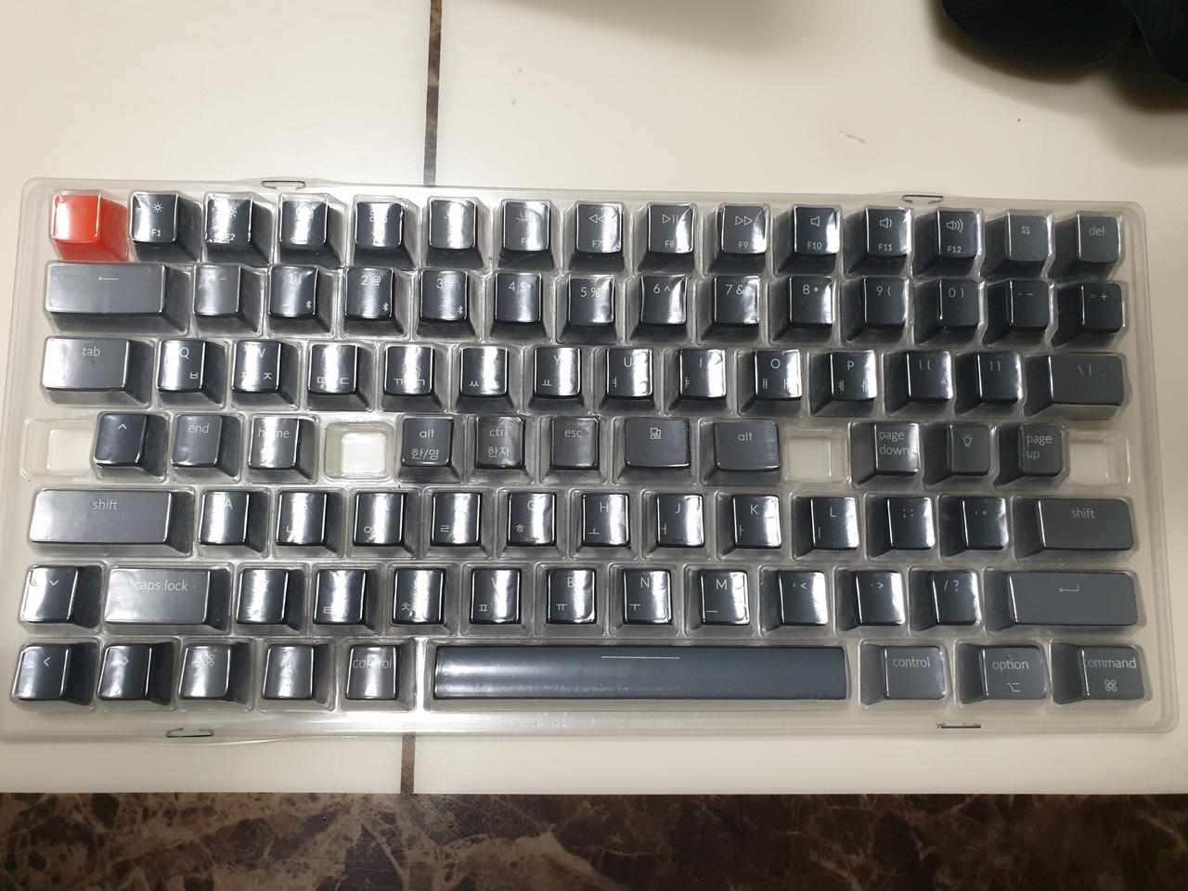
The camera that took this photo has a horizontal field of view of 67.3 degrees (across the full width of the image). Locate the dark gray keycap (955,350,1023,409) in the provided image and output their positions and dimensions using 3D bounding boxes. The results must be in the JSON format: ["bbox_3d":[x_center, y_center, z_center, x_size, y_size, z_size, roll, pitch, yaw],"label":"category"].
[{"bbox_3d":[0.120,-0.019,0.268,0.018,0.009,0.018,1,81,-3],"label":"dark gray keycap"}]

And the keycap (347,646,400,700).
[{"bbox_3d":[-0.060,0.063,0.247,0.018,0.010,0.018,1,82,-3],"label":"keycap"}]

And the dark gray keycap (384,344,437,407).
[{"bbox_3d":[-0.053,-0.020,0.260,0.018,0.009,0.018,1,81,-3],"label":"dark gray keycap"}]

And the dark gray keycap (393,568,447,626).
[{"bbox_3d":[-0.048,0.043,0.248,0.018,0.009,0.018,1,82,-3],"label":"dark gray keycap"}]

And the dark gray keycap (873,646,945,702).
[{"bbox_3d":[0.089,0.065,0.251,0.023,0.009,0.018,1,82,-3],"label":"dark gray keycap"}]

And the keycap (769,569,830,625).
[{"bbox_3d":[0.059,0.045,0.255,0.018,0.010,0.018,0,81,-3],"label":"keycap"}]

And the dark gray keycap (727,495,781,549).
[{"bbox_3d":[0.046,0.023,0.258,0.018,0.009,0.018,1,82,-3],"label":"dark gray keycap"}]

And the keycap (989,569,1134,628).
[{"bbox_3d":[0.137,0.045,0.259,0.042,0.009,0.018,1,81,-3],"label":"keycap"}]

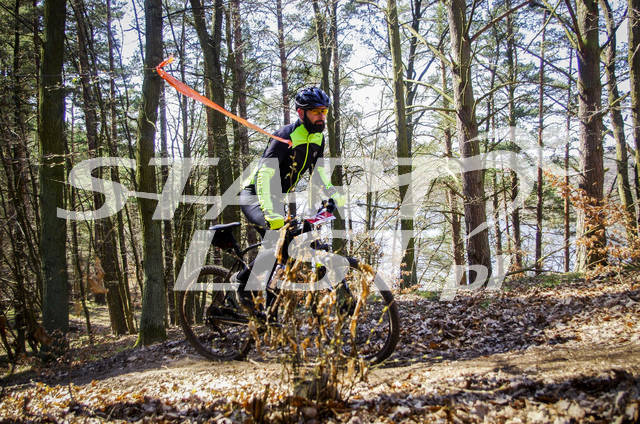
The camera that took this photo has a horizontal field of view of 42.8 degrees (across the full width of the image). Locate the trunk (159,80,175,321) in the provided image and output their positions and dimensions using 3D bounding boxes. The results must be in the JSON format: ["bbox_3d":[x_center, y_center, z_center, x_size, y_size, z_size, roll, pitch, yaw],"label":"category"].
[{"bbox_3d":[-2.429,-0.088,13.000,0.150,3.823,0.150,-2,1,0],"label":"trunk"}]

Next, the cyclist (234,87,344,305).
[{"bbox_3d":[-0.220,-0.060,5.700,0.800,1.600,0.700,-2,3,37],"label":"cyclist"}]

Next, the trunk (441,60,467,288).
[{"bbox_3d":[2.119,-0.645,13.000,0.180,3.616,0.180,-5,1,0],"label":"trunk"}]

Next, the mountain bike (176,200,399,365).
[{"bbox_3d":[-0.285,0.555,5.700,1.860,1.060,0.700,-4,3,34],"label":"mountain bike"}]

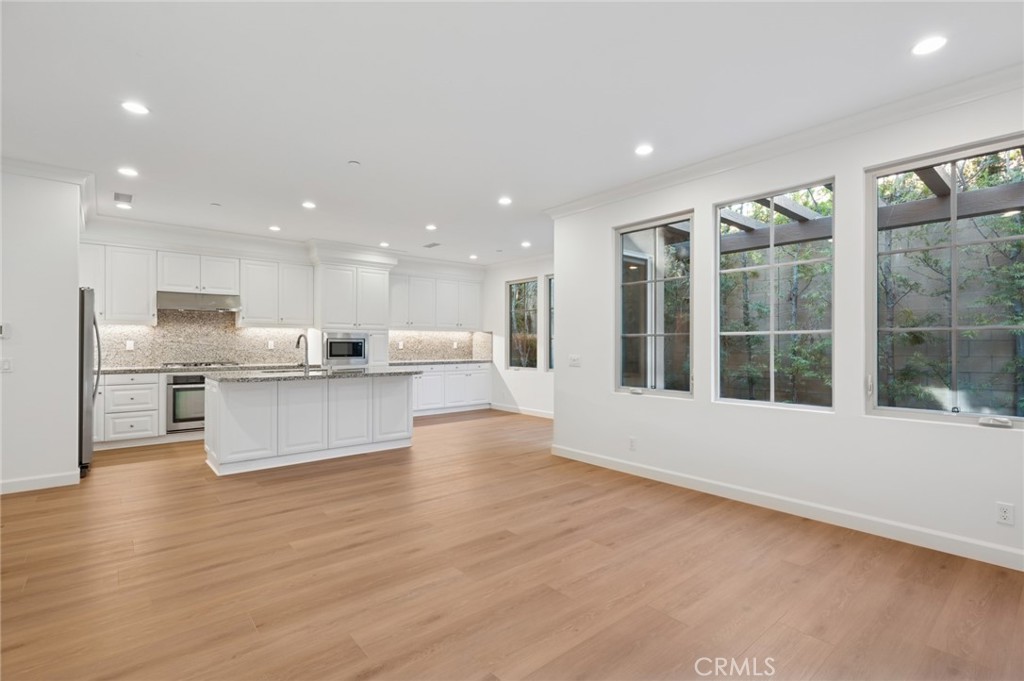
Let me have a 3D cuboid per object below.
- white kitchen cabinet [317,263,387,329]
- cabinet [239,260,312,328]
[{"bbox_3d":[-2.614,-0.637,7.291,1.050,0.940,0.640,1,-1,-40],"label":"white kitchen cabinet"},{"bbox_3d":[-3.518,-0.657,6.757,0.980,0.950,0.350,1,-1,-40],"label":"cabinet"}]

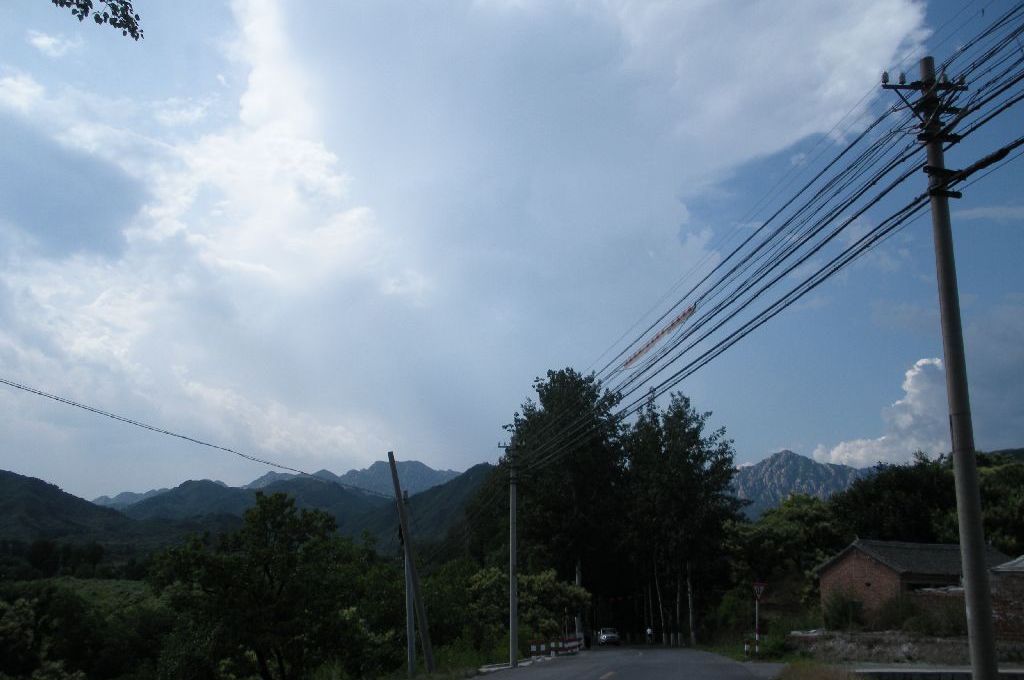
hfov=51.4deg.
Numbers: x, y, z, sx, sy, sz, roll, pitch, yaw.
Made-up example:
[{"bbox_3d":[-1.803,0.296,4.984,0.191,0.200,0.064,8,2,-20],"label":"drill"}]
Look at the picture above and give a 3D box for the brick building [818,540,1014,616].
[{"bbox_3d":[19.535,11.732,50.293,9.400,4.150,4.900,9,-17,-30],"label":"brick building"}]

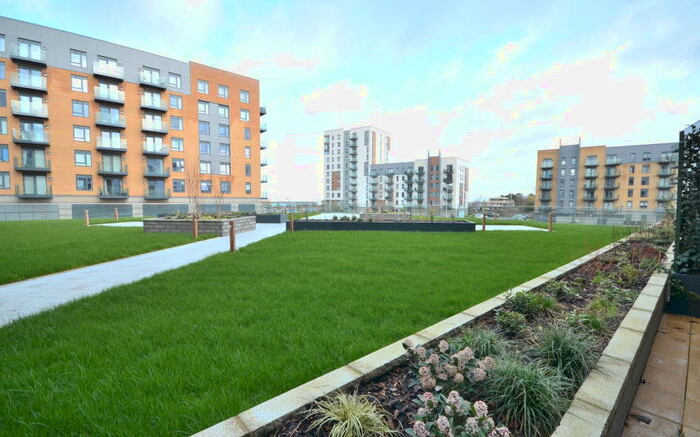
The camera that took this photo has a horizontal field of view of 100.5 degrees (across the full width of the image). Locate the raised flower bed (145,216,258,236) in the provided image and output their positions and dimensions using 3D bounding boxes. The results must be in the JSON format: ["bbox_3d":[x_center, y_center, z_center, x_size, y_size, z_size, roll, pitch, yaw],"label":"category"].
[{"bbox_3d":[-6.850,0.344,13.900,3.460,0.700,3.480,0,2,4],"label":"raised flower bed"}]

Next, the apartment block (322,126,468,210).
[{"bbox_3d":[17.000,-18.200,115.700,54.000,33.600,21.000,1,3,32],"label":"apartment block"}]

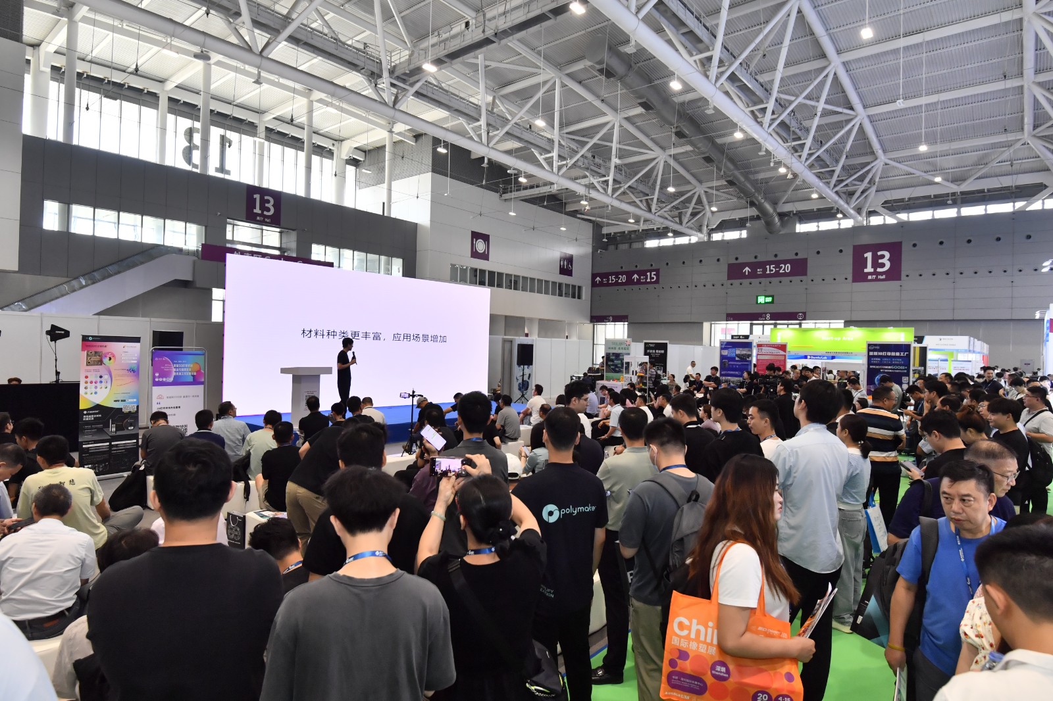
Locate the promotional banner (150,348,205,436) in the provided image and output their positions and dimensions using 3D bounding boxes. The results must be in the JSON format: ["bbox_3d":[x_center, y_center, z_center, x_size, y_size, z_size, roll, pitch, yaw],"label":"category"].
[{"bbox_3d":[-6.311,0.873,10.635,0.884,1.866,0.250,1,1,-40],"label":"promotional banner"}]

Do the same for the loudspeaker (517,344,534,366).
[{"bbox_3d":[-0.041,0.148,19.500,0.450,0.700,0.400,1,0,-25],"label":"loudspeaker"}]

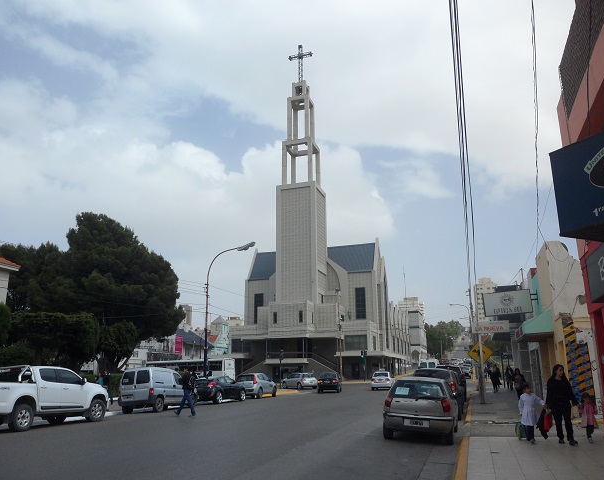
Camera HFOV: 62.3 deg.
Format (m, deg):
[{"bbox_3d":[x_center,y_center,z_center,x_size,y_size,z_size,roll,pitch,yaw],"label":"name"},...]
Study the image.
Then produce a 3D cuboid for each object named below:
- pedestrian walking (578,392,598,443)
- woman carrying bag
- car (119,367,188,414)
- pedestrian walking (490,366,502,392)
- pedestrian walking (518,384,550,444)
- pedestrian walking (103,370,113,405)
[{"bbox_3d":[6.083,3.804,10.733,0.440,1.040,0.340,-5,-15,18],"label":"pedestrian walking"},{"bbox_3d":[5.546,3.461,10.600,0.550,1.620,0.380,3,-15,-15],"label":"woman carrying bag"},{"bbox_3d":[-6.082,6.481,21.887,1.720,1.800,4.120,-5,-15,18],"label":"car"},{"bbox_3d":[11.674,8.352,30.103,0.500,1.640,0.400,-5,-15,18],"label":"pedestrian walking"},{"bbox_3d":[4.939,3.712,10.717,0.480,1.200,0.360,2,-14,-8],"label":"pedestrian walking"},{"bbox_3d":[-9.037,6.879,23.345,0.520,1.630,0.450,-5,-15,18],"label":"pedestrian walking"}]

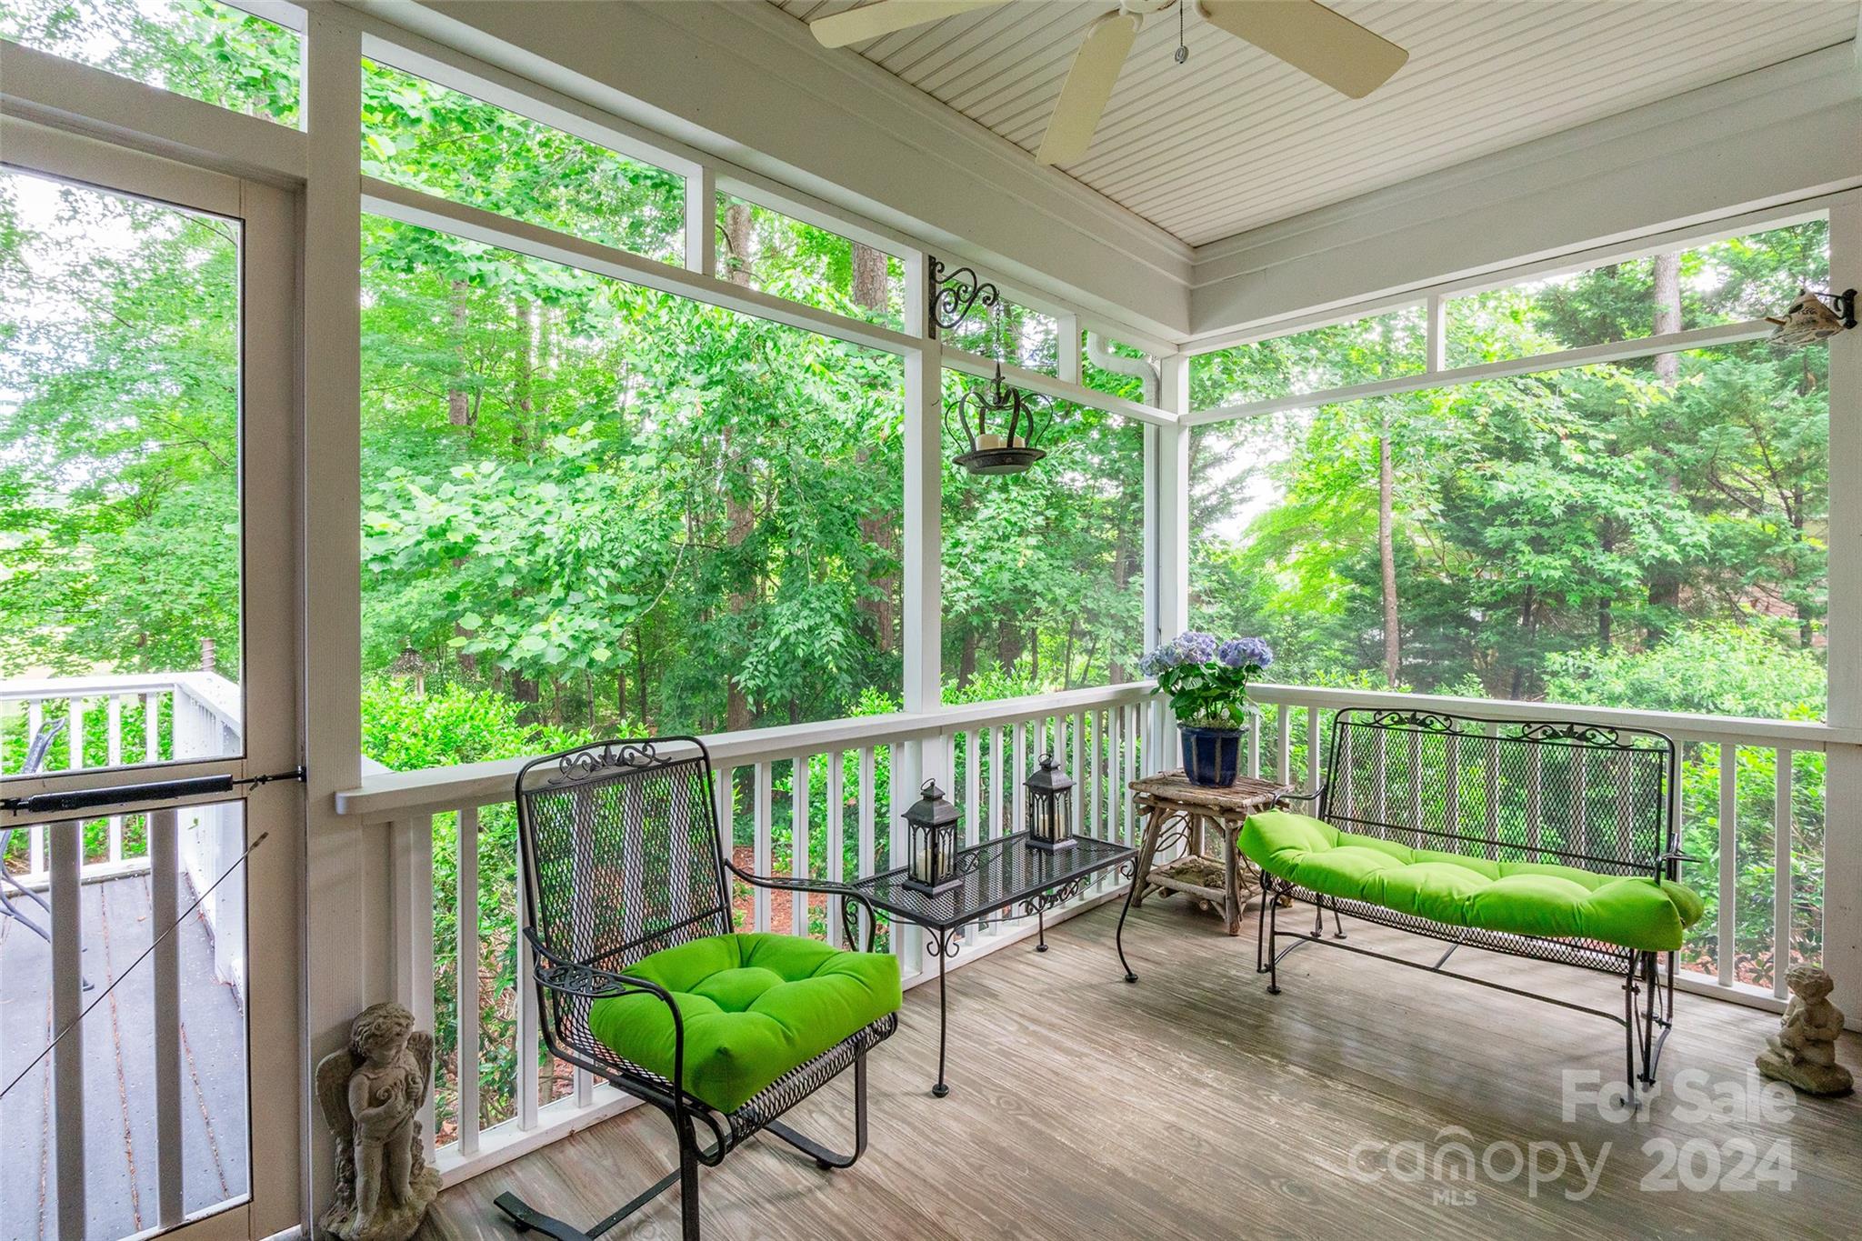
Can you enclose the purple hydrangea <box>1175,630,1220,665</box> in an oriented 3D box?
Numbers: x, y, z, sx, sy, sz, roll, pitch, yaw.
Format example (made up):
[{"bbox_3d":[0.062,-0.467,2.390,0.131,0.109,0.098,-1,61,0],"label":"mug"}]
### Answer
[{"bbox_3d":[1.139,0.115,3.540,0.190,0.142,0.180,0,1,0],"label":"purple hydrangea"}]

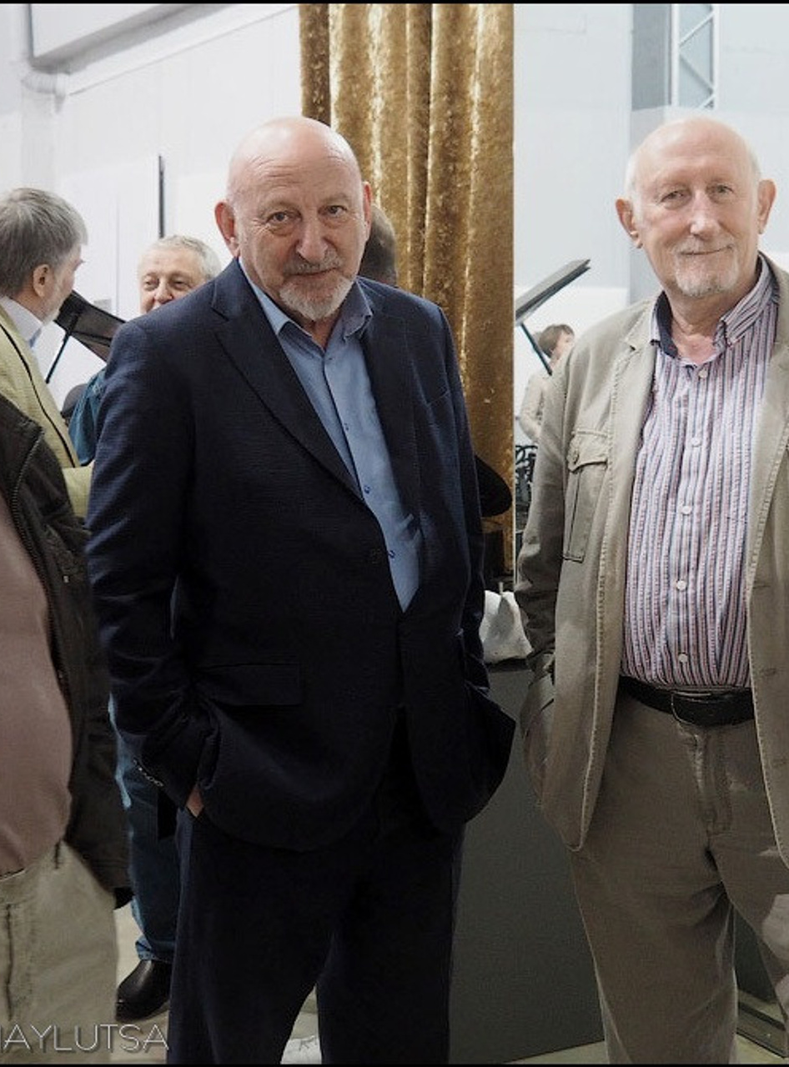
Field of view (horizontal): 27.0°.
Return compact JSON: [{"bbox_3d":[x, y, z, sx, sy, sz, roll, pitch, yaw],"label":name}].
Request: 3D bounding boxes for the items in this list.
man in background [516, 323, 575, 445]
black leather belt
[{"bbox_3d":[1.000,-0.480,10.380,0.360,1.660,0.480,4,7,38],"label":"man in background"},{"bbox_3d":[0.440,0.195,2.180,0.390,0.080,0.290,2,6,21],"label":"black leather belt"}]

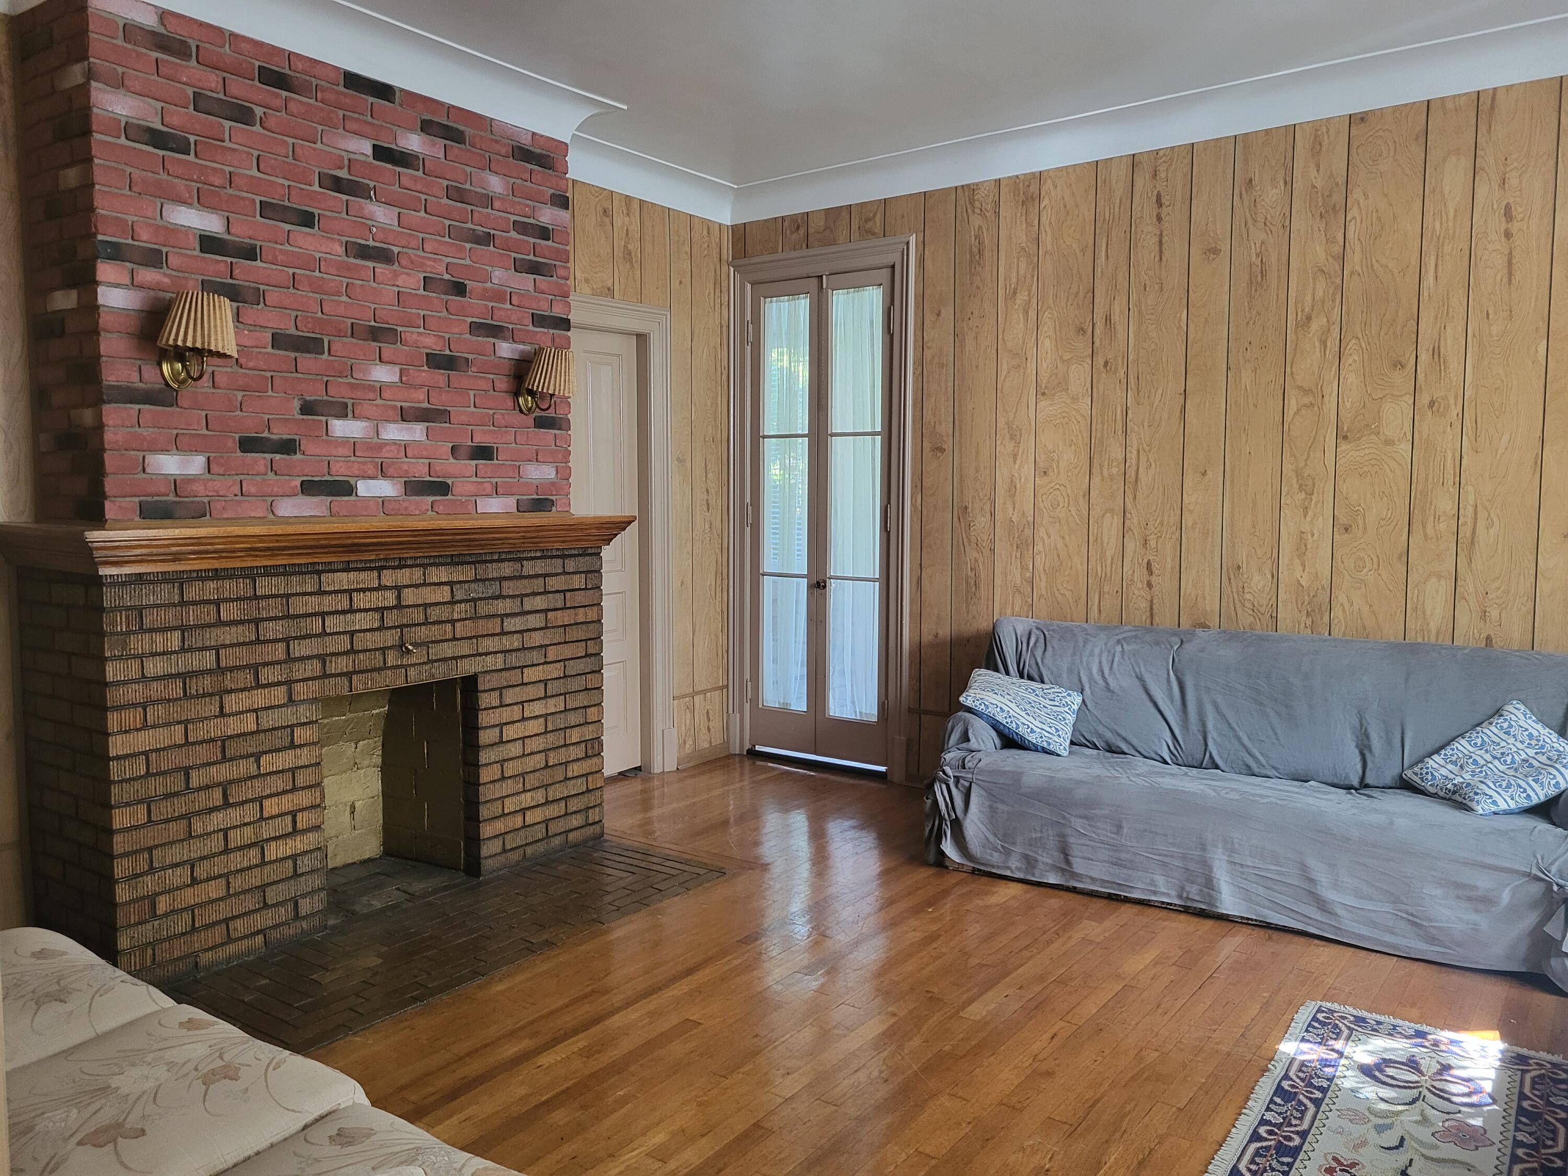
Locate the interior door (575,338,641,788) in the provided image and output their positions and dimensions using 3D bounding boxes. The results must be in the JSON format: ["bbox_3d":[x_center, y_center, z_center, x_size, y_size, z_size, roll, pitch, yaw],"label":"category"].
[{"bbox_3d":[-0.954,-0.143,5.443,0.045,2.125,0.800,3,6,35],"label":"interior door"}]

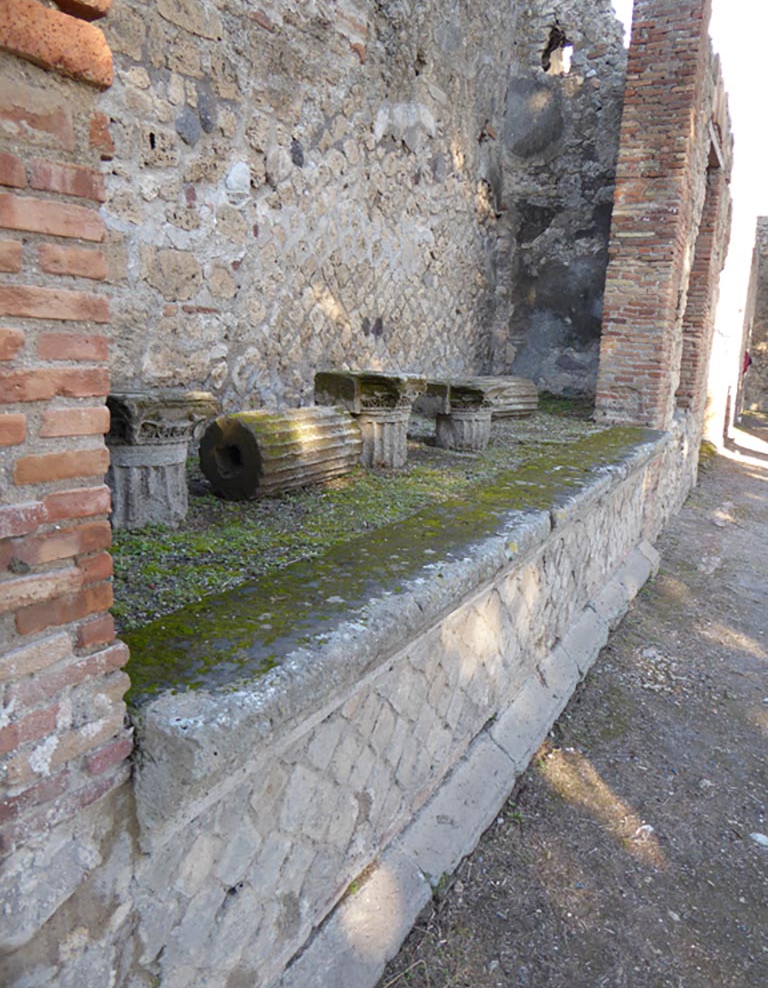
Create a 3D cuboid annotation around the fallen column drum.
[{"bbox_3d":[-0.416,-0.185,2.999,0.334,0.334,0.635,11,16,32],"label":"fallen column drum"}]

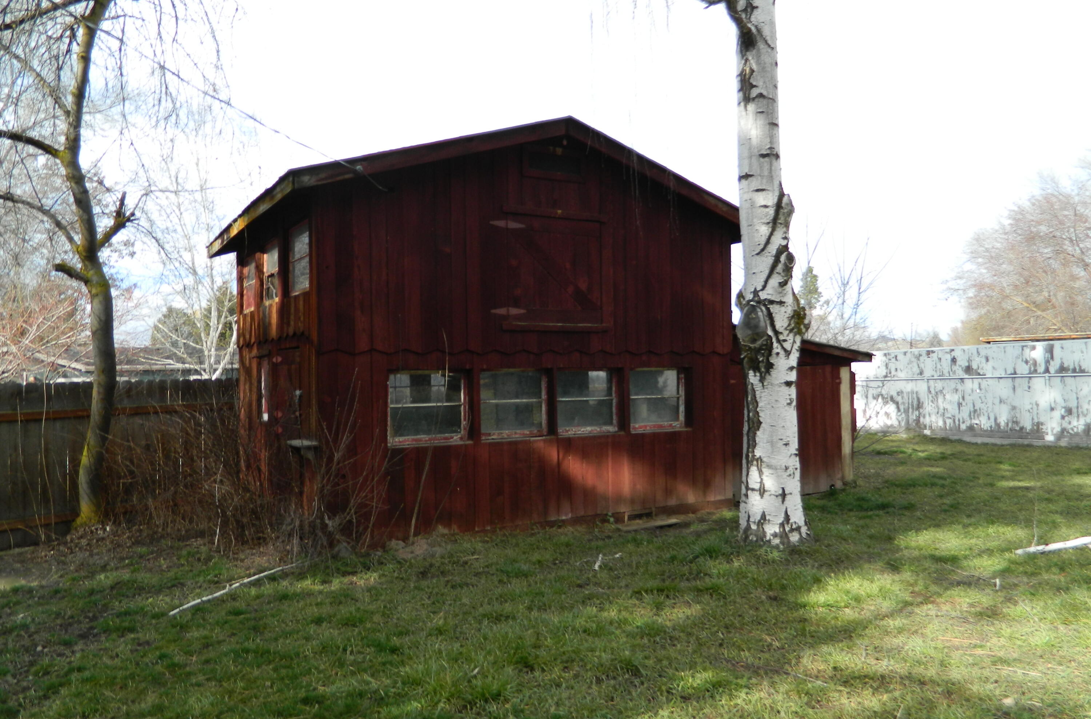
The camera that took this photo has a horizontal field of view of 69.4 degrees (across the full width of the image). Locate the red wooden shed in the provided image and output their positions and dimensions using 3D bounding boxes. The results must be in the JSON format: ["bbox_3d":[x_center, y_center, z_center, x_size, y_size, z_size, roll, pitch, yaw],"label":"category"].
[{"bbox_3d":[-0.018,-0.387,11.200,8.181,4.399,4.937,0,-1,-31],"label":"red wooden shed"}]

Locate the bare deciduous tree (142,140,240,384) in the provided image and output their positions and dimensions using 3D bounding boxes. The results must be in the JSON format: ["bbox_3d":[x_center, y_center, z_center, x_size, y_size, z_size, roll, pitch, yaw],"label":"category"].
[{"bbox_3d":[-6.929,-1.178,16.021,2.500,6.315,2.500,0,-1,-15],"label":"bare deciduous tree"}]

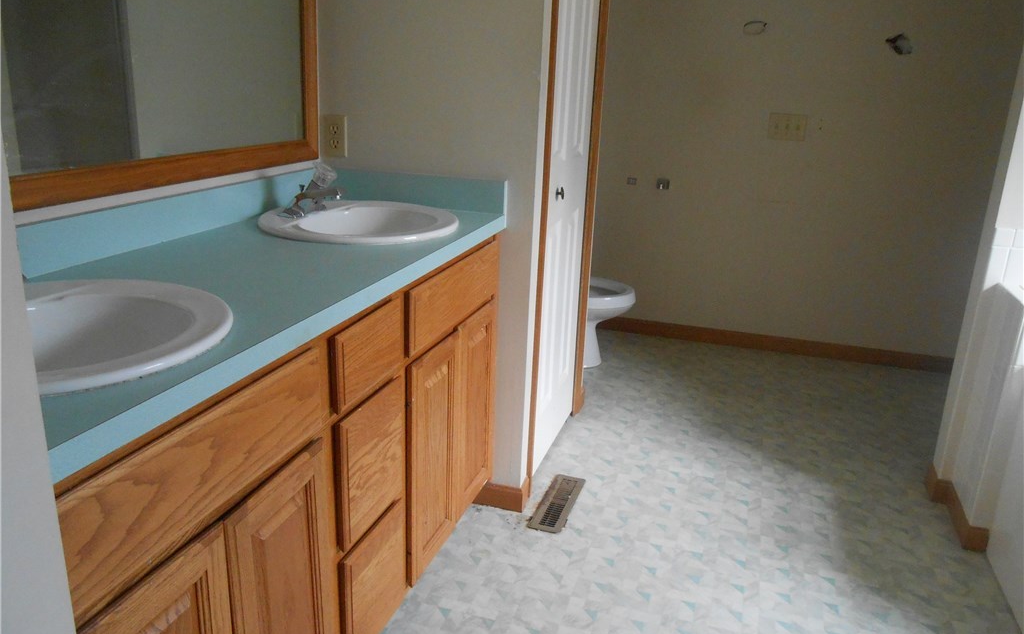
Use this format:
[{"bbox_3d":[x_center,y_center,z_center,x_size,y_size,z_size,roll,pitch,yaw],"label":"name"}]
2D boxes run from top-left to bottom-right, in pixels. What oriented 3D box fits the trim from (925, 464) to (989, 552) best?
[{"bbox_3d":[1.369,0.572,2.386,0.100,0.080,0.405,7,18,16],"label":"trim"}]

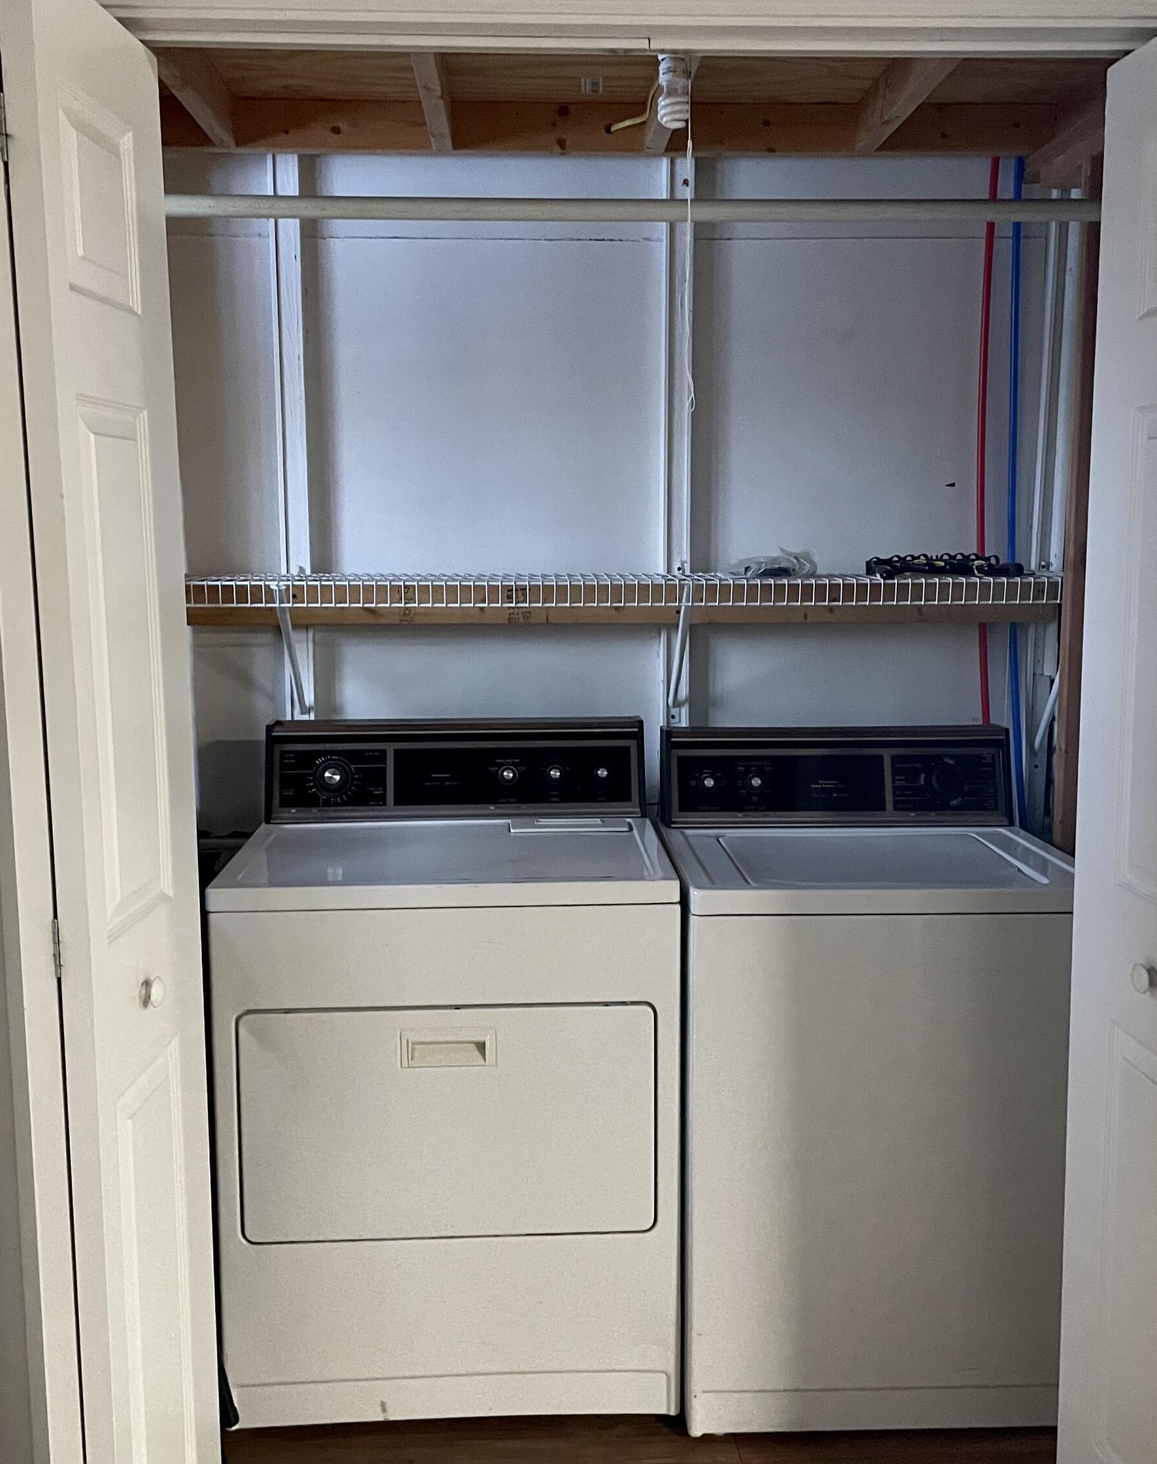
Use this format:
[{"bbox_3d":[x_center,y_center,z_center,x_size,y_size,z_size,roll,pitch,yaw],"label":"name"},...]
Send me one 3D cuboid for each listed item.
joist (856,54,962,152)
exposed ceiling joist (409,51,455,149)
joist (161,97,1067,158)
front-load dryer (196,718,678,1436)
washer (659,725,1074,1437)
[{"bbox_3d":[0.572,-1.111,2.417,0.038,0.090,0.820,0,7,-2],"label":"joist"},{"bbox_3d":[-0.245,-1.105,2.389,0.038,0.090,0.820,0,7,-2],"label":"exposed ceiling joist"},{"bbox_3d":[0.034,-1.161,2.825,1.792,0.090,0.040,0,7,-2],"label":"joist"},{"bbox_3d":[-0.224,0.560,2.685,0.741,1.095,0.690,-1,7,-3],"label":"front-load dryer"},{"bbox_3d":[0.503,0.565,2.647,0.675,1.089,0.660,0,7,-1],"label":"washer"}]

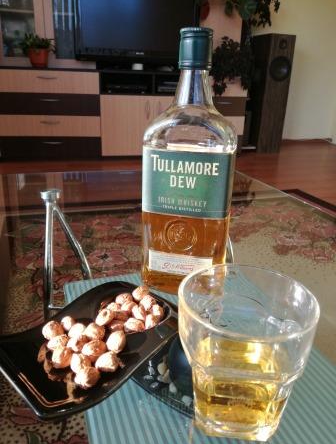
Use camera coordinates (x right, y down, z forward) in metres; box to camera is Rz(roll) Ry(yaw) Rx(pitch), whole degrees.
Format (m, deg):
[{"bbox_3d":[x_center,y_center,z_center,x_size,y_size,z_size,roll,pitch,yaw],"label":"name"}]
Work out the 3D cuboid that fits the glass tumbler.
[{"bbox_3d":[0.049,0.090,0.243,0.086,0.091,0.086,2,22,0],"label":"glass tumbler"}]

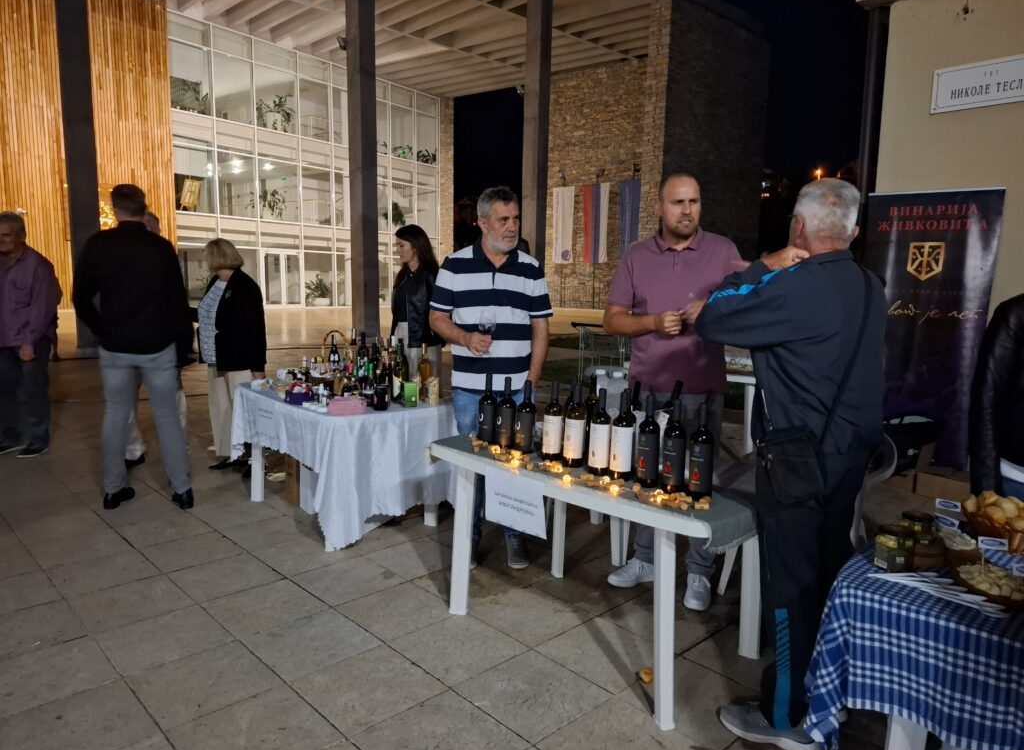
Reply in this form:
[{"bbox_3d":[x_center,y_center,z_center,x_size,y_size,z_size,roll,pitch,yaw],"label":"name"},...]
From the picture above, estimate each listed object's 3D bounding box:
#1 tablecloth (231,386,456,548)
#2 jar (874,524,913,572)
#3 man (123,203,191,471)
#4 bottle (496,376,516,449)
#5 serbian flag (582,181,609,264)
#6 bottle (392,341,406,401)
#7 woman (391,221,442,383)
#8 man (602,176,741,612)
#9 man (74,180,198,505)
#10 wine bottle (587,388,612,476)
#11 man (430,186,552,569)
[{"bbox_3d":[-1.030,0.441,4.096,0.860,0.670,1.380,-5,9,-40],"label":"tablecloth"},{"bbox_3d":[0.905,0.406,1.608,0.086,0.090,0.086,1,7,0],"label":"jar"},{"bbox_3d":[-2.616,-0.274,4.958,0.510,1.837,0.340,0,7,-5],"label":"man"},{"bbox_3d":[-0.021,0.149,2.790,0.077,0.299,0.077,1,7,0],"label":"bottle"},{"bbox_3d":[4.035,-7.330,32.995,1.360,3.747,0.100,7,9,38],"label":"serbian flag"},{"bbox_3d":[-0.628,-0.022,3.828,0.080,0.330,0.080,1,7,0],"label":"bottle"},{"bbox_3d":[-0.599,-0.092,4.401,0.420,1.720,0.300,7,10,41],"label":"woman"},{"bbox_3d":[0.727,0.046,2.970,0.590,1.820,0.420,2,7,6],"label":"man"},{"bbox_3d":[-2.230,-0.163,4.020,0.620,1.860,0.380,-2,8,-24],"label":"man"},{"bbox_3d":[0.317,0.199,2.418,0.077,0.303,0.077,5,8,30],"label":"wine bottle"},{"bbox_3d":[-0.086,0.006,3.318,0.600,1.802,0.380,0,7,-10],"label":"man"}]

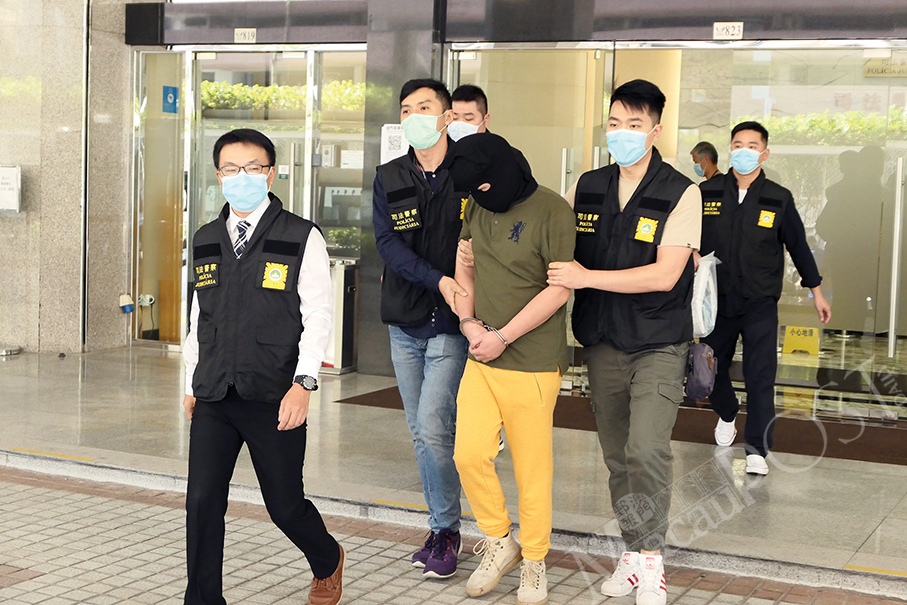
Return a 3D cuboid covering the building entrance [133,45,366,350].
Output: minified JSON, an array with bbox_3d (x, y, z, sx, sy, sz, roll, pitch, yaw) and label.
[{"bbox_3d":[-1.467,-0.715,10.928,2.000,2.230,0.300,4,5,26],"label":"building entrance"}]

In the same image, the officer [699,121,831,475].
[{"bbox_3d":[1.532,-0.065,7.533,0.600,1.670,0.580,4,5,20],"label":"officer"}]

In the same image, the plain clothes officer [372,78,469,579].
[{"bbox_3d":[-0.067,0.075,5.553,0.500,1.760,0.420,3,5,17],"label":"plain clothes officer"}]

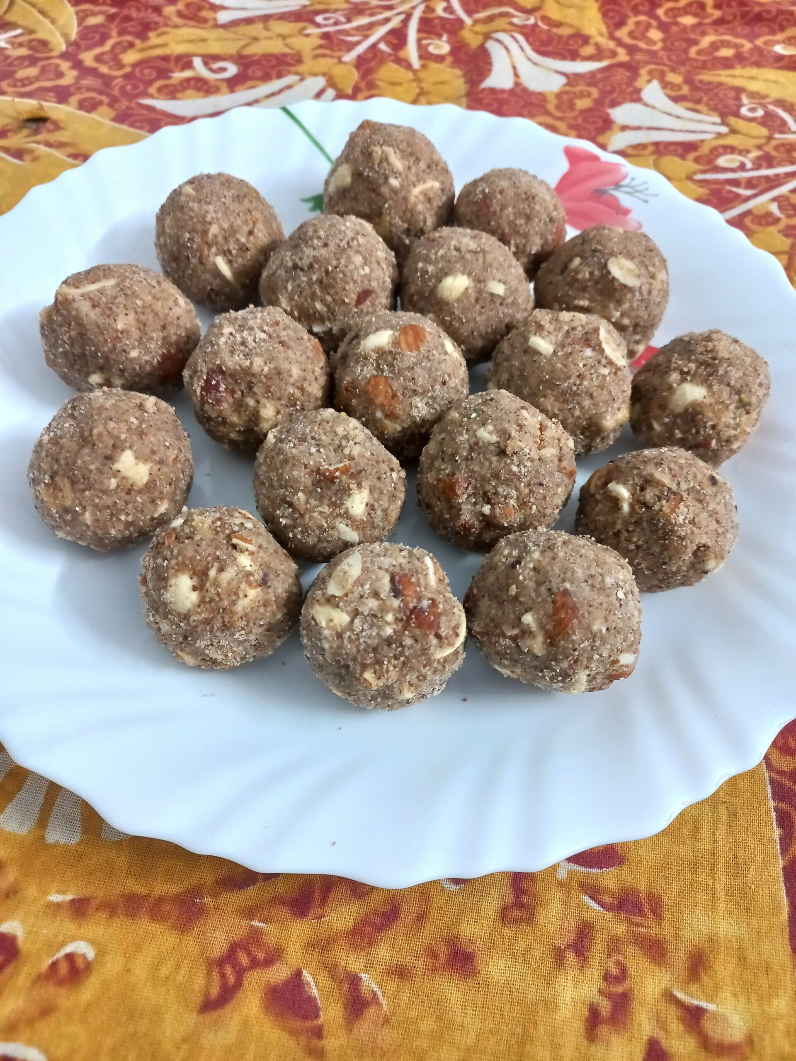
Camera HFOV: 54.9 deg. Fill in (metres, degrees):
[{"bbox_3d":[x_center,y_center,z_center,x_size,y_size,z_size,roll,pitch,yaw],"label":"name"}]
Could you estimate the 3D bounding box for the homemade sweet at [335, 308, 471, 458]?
[{"bbox_3d":[0.001,-0.039,0.206,0.037,0.038,0.037,7,58,0],"label":"homemade sweet"}]

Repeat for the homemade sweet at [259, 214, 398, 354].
[{"bbox_3d":[-0.020,-0.072,0.225,0.040,0.038,0.040,7,58,0],"label":"homemade sweet"}]

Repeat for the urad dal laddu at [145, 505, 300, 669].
[{"bbox_3d":[-0.039,0.013,0.172,0.036,0.037,0.036,2,58,-3],"label":"urad dal laddu"}]

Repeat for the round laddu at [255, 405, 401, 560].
[{"bbox_3d":[-0.018,-0.012,0.199,0.039,0.039,0.040,0,59,-4],"label":"round laddu"}]

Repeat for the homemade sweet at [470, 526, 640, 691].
[{"bbox_3d":[0.035,0.018,0.174,0.038,0.037,0.038,7,58,0],"label":"homemade sweet"}]

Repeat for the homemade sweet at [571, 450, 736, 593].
[{"bbox_3d":[0.066,-0.003,0.199,0.040,0.038,0.039,2,59,-3],"label":"homemade sweet"}]

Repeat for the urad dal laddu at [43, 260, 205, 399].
[{"bbox_3d":[-0.079,-0.057,0.221,0.043,0.037,0.040,0,59,-4],"label":"urad dal laddu"}]

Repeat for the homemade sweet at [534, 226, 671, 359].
[{"bbox_3d":[0.061,-0.072,0.232,0.039,0.038,0.039,7,58,0],"label":"homemade sweet"}]

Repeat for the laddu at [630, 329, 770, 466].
[{"bbox_3d":[0.086,-0.038,0.221,0.038,0.038,0.038,0,59,-4],"label":"laddu"}]

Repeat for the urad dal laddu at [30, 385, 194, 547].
[{"bbox_3d":[-0.073,-0.015,0.196,0.039,0.040,0.040,0,59,-4],"label":"urad dal laddu"}]

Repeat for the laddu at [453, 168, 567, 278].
[{"bbox_3d":[0.038,-0.104,0.260,0.038,0.036,0.037,0,59,-4],"label":"laddu"}]

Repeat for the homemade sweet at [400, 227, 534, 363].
[{"bbox_3d":[0.021,-0.073,0.238,0.041,0.040,0.041,0,59,-4],"label":"homemade sweet"}]

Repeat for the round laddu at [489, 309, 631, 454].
[{"bbox_3d":[0.046,-0.043,0.222,0.040,0.041,0.040,0,59,-4],"label":"round laddu"}]

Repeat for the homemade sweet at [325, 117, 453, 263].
[{"bbox_3d":[-0.003,-0.109,0.249,0.041,0.040,0.041,2,58,-3],"label":"homemade sweet"}]

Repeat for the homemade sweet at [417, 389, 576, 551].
[{"bbox_3d":[0.025,-0.015,0.193,0.040,0.039,0.040,7,58,0],"label":"homemade sweet"}]

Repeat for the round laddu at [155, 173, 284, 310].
[{"bbox_3d":[-0.053,-0.087,0.232,0.038,0.038,0.038,2,58,-3],"label":"round laddu"}]

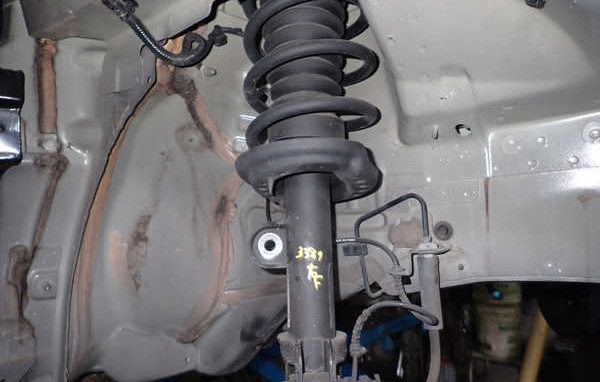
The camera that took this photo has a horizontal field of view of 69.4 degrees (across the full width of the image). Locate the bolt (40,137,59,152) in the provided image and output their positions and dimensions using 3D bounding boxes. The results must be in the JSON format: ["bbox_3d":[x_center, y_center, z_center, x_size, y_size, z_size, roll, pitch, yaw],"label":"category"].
[{"bbox_3d":[-0.289,-0.054,0.500,0.019,0.019,0.012,2,5,-12],"label":"bolt"}]

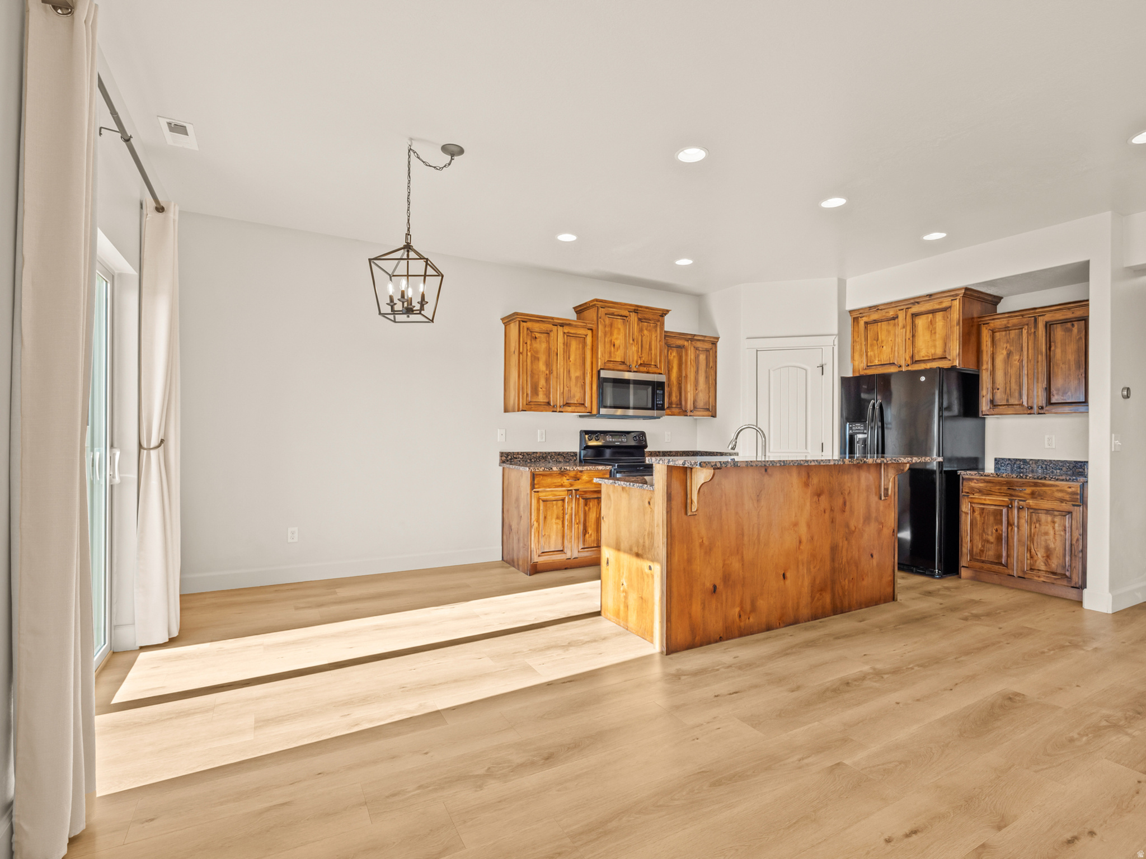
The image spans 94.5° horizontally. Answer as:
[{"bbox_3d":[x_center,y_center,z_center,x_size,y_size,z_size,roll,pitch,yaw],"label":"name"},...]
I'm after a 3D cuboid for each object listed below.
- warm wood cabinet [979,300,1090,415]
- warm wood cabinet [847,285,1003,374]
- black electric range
[{"bbox_3d":[3.811,-0.531,4.272,0.358,0.839,0.817,1,-1,-29],"label":"warm wood cabinet"},{"bbox_3d":[3.238,-0.843,4.914,0.676,0.627,1.034,1,-1,-29],"label":"warm wood cabinet"},{"bbox_3d":[0.552,0.620,5.161,0.775,1.206,0.729,1,-1,-29],"label":"black electric range"}]

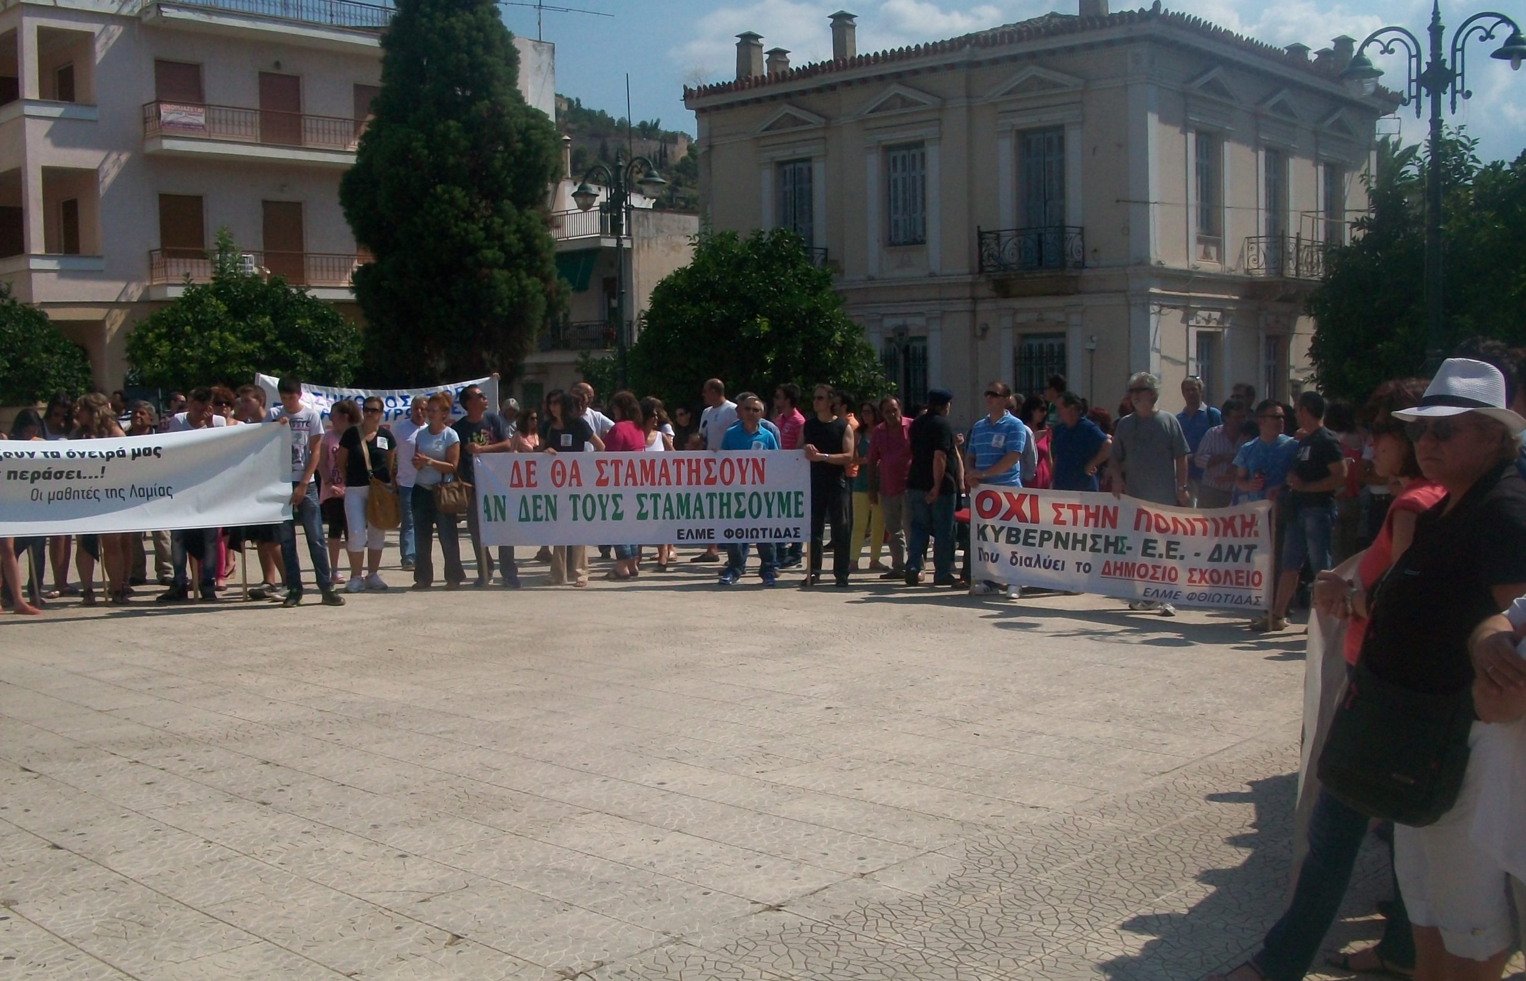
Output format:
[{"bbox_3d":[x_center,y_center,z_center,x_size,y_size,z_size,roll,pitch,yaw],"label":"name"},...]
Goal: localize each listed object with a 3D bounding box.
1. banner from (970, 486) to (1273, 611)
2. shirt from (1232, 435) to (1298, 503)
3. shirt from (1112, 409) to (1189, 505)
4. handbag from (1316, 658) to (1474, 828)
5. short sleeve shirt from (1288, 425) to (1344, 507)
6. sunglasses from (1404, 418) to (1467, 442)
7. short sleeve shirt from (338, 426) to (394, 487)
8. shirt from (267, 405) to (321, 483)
[{"bbox_3d":[2.607,0.397,11.275,0.140,0.790,2.615,-5,6,-44],"label":"banner"},{"bbox_3d":[3.635,-0.080,10.824,0.500,0.640,0.290,0,4,14],"label":"shirt"},{"bbox_3d":[2.900,-0.241,11.200,0.560,0.720,0.310,1,5,24],"label":"shirt"},{"bbox_3d":[1.471,0.586,3.500,0.275,0.325,0.125,20,18,41],"label":"handbag"},{"bbox_3d":[3.905,-0.164,10.623,0.290,0.610,0.450,-3,5,-25],"label":"short sleeve shirt"},{"bbox_3d":[1.650,-0.144,3.599,0.150,0.052,0.145,-3,5,-25],"label":"sunglasses"},{"bbox_3d":[-3.354,-0.298,12.700,0.470,0.530,0.270,-2,4,-14],"label":"short sleeve shirt"},{"bbox_3d":[-3.653,-0.372,11.700,0.460,0.610,0.270,-2,4,-16],"label":"shirt"}]

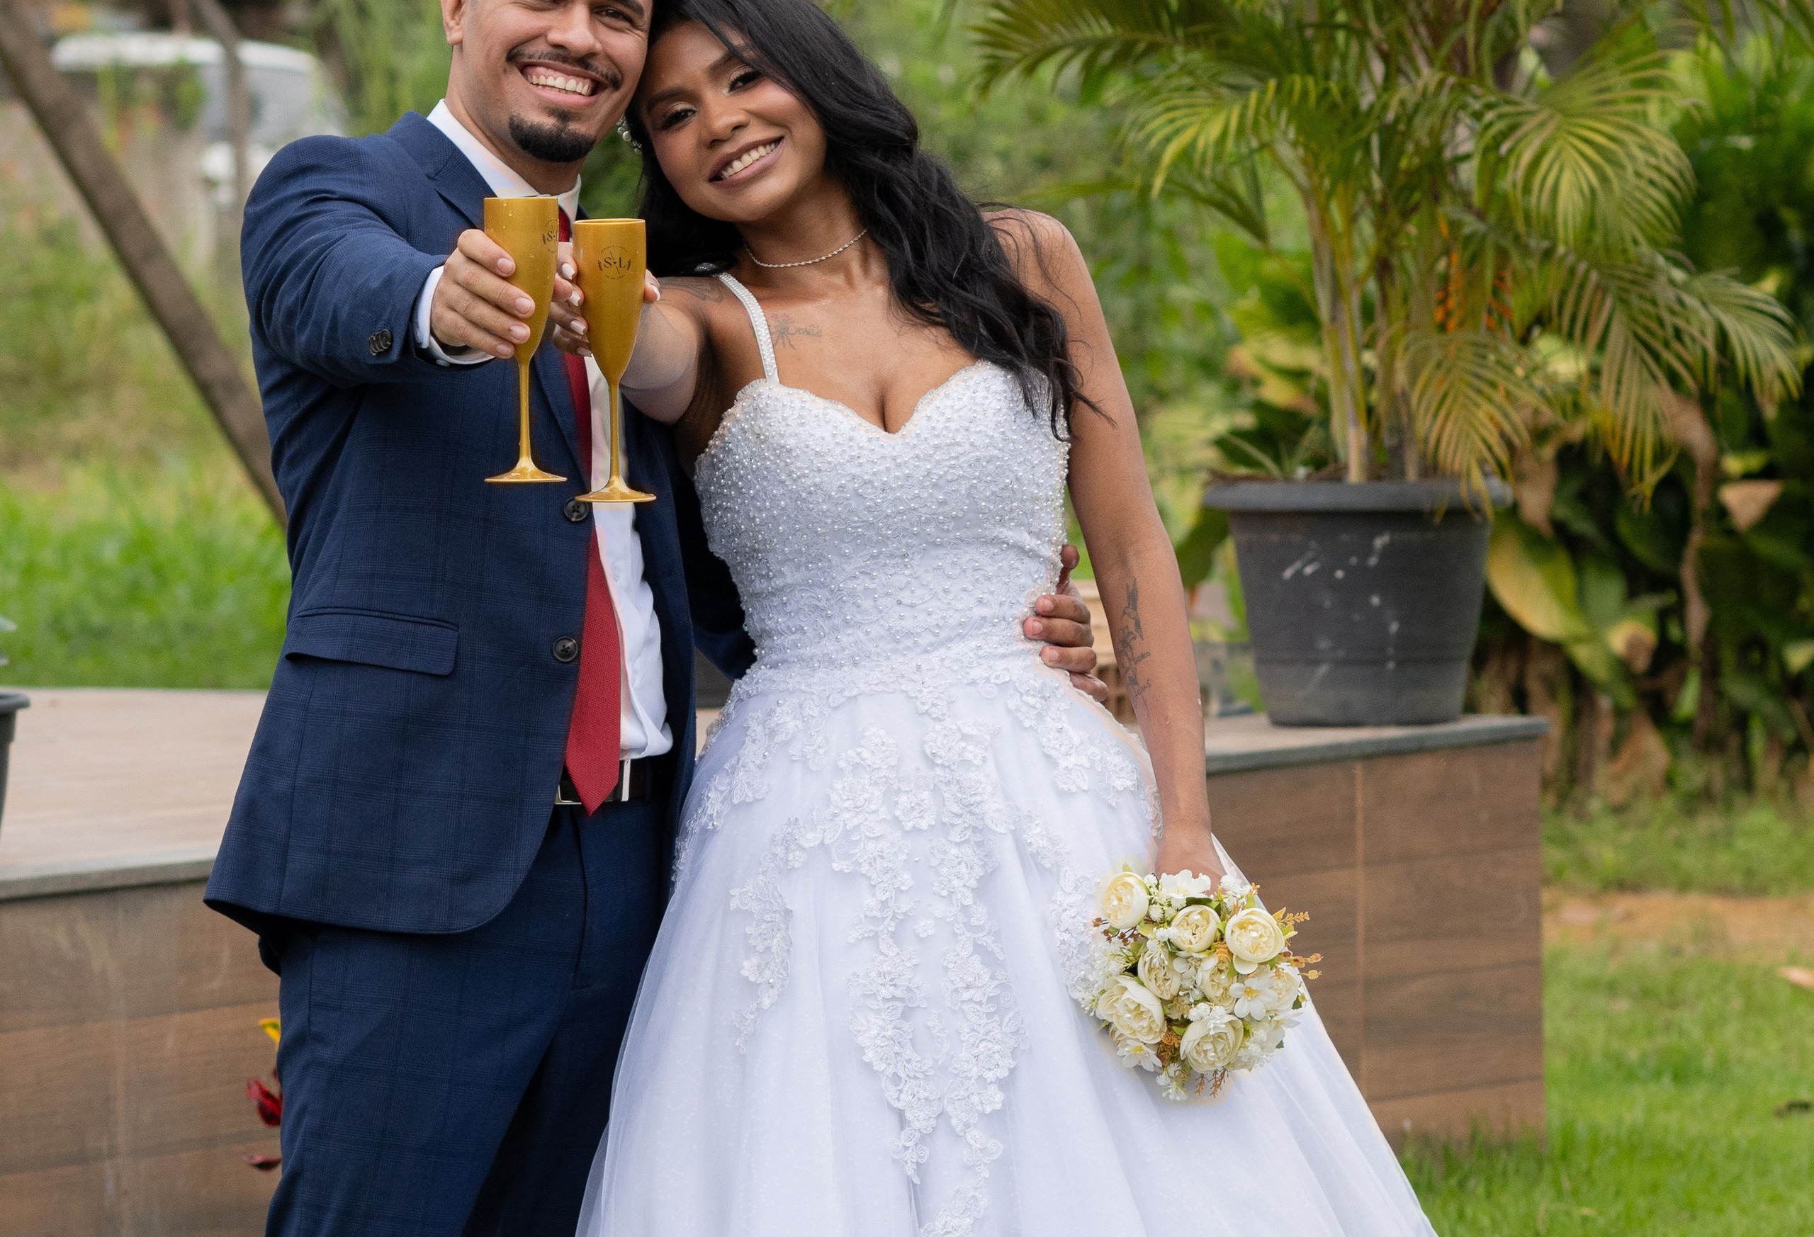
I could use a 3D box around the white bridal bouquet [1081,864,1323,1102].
[{"bbox_3d":[0.245,0.302,8.000,0.195,0.200,0.200,-1,3,-3],"label":"white bridal bouquet"}]

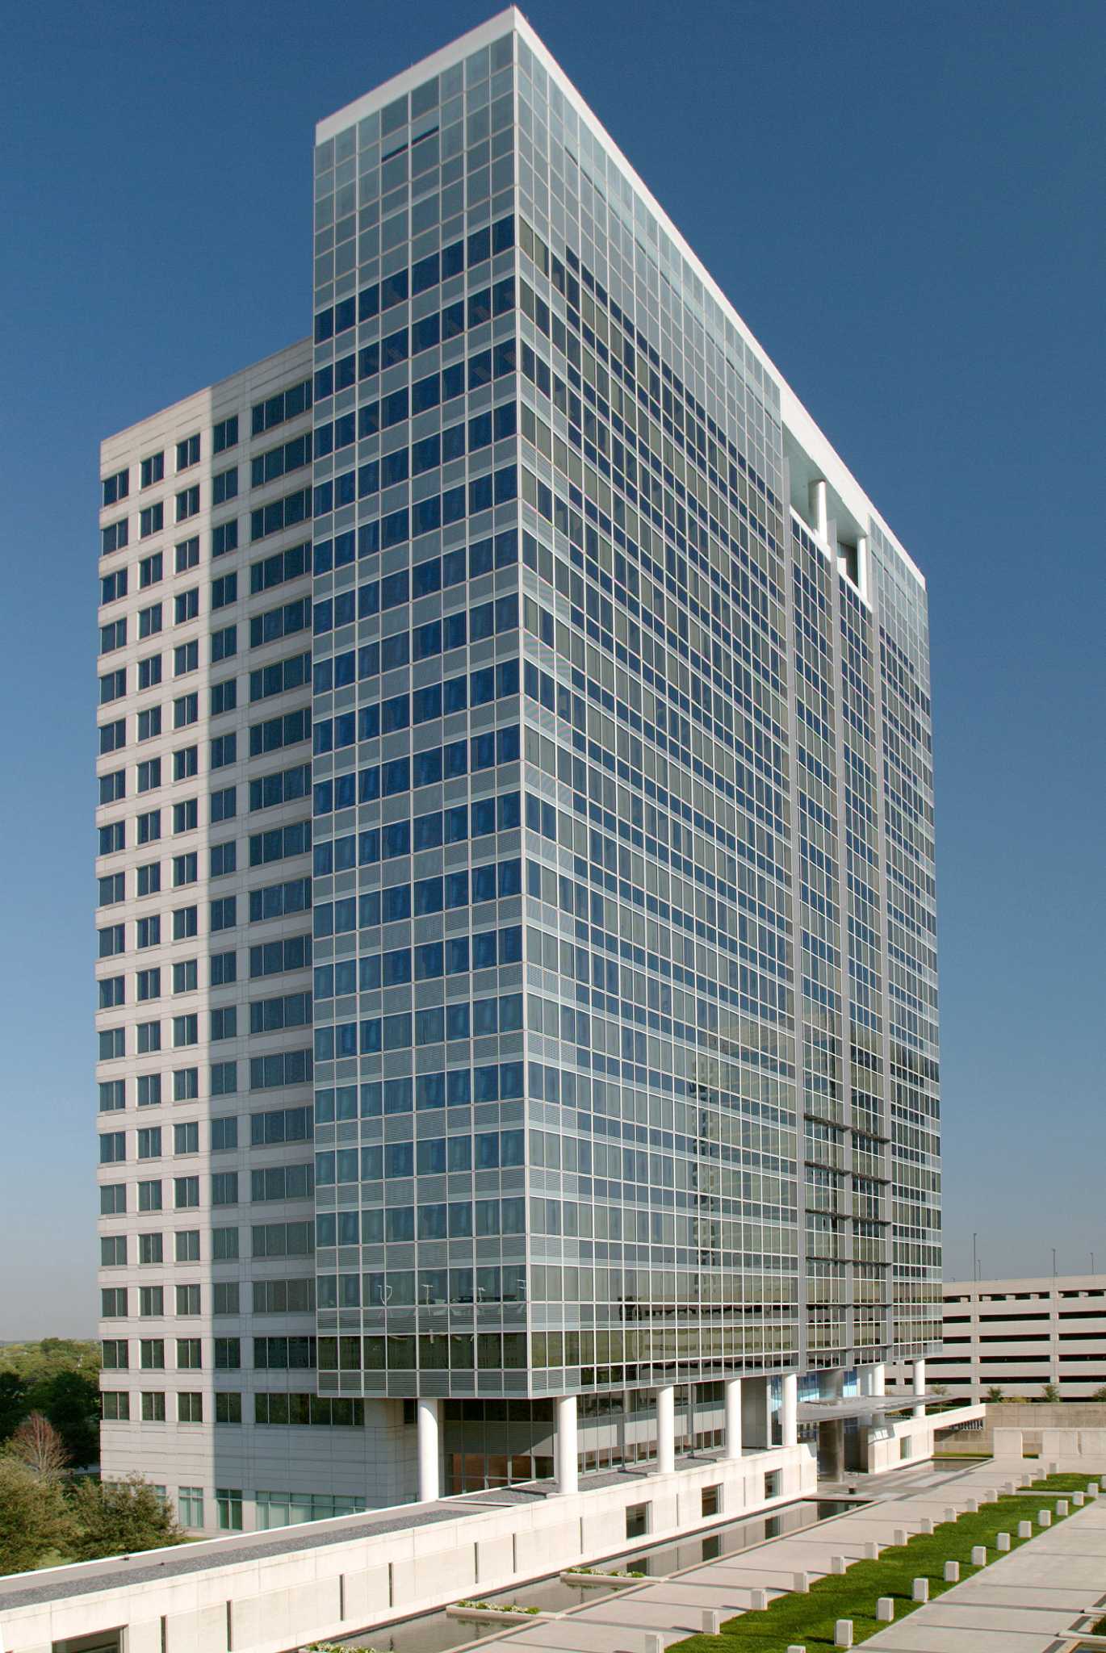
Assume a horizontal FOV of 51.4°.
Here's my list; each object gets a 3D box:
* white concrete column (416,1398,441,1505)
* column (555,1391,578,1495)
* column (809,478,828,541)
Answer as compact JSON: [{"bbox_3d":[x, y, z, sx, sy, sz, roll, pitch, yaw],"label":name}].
[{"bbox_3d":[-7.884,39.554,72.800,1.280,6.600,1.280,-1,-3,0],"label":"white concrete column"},{"bbox_3d":[0.951,38.900,72.300,1.220,6.250,1.220,-1,-3,0],"label":"column"},{"bbox_3d":[23.965,-28.516,104.000,1.550,5.900,1.550,-1,-3,0],"label":"column"}]

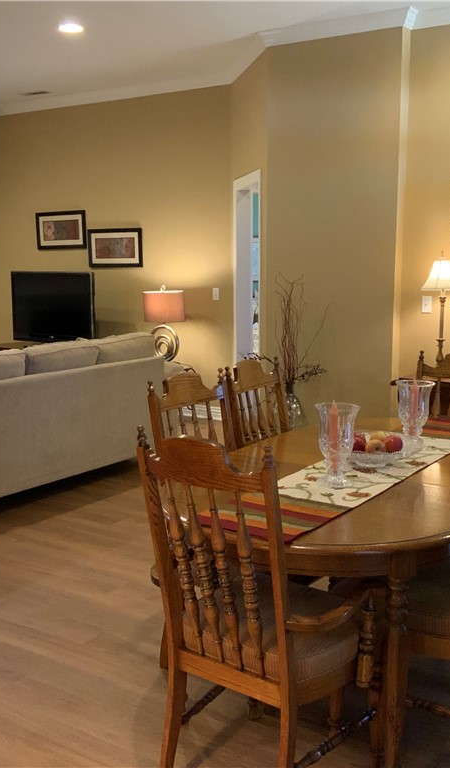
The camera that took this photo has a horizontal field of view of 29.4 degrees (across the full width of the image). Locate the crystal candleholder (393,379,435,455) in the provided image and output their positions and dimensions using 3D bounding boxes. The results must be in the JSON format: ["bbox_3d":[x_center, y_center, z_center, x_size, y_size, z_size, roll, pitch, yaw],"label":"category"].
[{"bbox_3d":[0.688,0.121,3.094,0.148,0.258,0.148,5,10,33],"label":"crystal candleholder"}]

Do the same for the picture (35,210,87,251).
[{"bbox_3d":[-1.653,-1.539,8.602,0.675,0.378,0.030,5,10,33],"label":"picture"}]

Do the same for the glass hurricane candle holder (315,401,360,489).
[{"bbox_3d":[0.353,0.187,2.706,0.141,0.262,0.141,0,8,0],"label":"glass hurricane candle holder"}]

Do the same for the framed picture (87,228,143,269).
[{"bbox_3d":[-1.068,-1.304,8.247,0.672,0.376,0.030,5,10,33],"label":"framed picture"}]

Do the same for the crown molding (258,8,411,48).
[{"bbox_3d":[0.717,-2.409,5.782,1.120,0.090,0.090,5,10,33],"label":"crown molding"}]

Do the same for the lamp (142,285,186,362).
[{"bbox_3d":[-0.553,-0.541,7.808,0.372,0.715,0.372,5,10,33],"label":"lamp"}]

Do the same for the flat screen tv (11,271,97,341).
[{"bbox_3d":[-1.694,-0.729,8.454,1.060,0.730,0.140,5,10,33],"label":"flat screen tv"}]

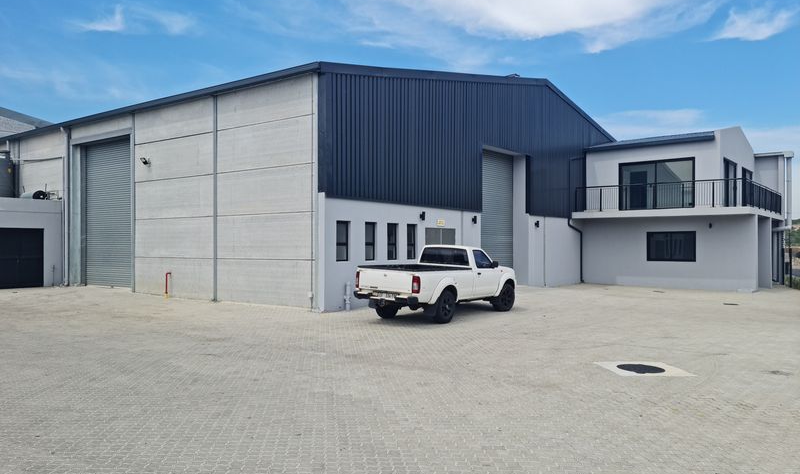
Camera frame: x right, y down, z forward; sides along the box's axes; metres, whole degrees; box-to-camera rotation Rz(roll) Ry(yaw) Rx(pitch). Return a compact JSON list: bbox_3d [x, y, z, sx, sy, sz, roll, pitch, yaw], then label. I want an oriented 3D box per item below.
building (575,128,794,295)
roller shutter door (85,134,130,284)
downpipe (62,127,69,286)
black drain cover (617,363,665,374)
[{"bbox_3d":[12.976,-1.363,28.543,7.100,6.950,8.600,-1,-1,38],"label":"building"},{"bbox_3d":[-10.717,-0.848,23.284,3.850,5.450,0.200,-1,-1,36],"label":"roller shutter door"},{"bbox_3d":[-12.843,-1.207,24.046,0.140,6.100,0.170,-1,-1,36],"label":"downpipe"},{"bbox_3d":[3.293,1.800,8.502,0.640,0.040,0.640,0,-1,0],"label":"black drain cover"}]

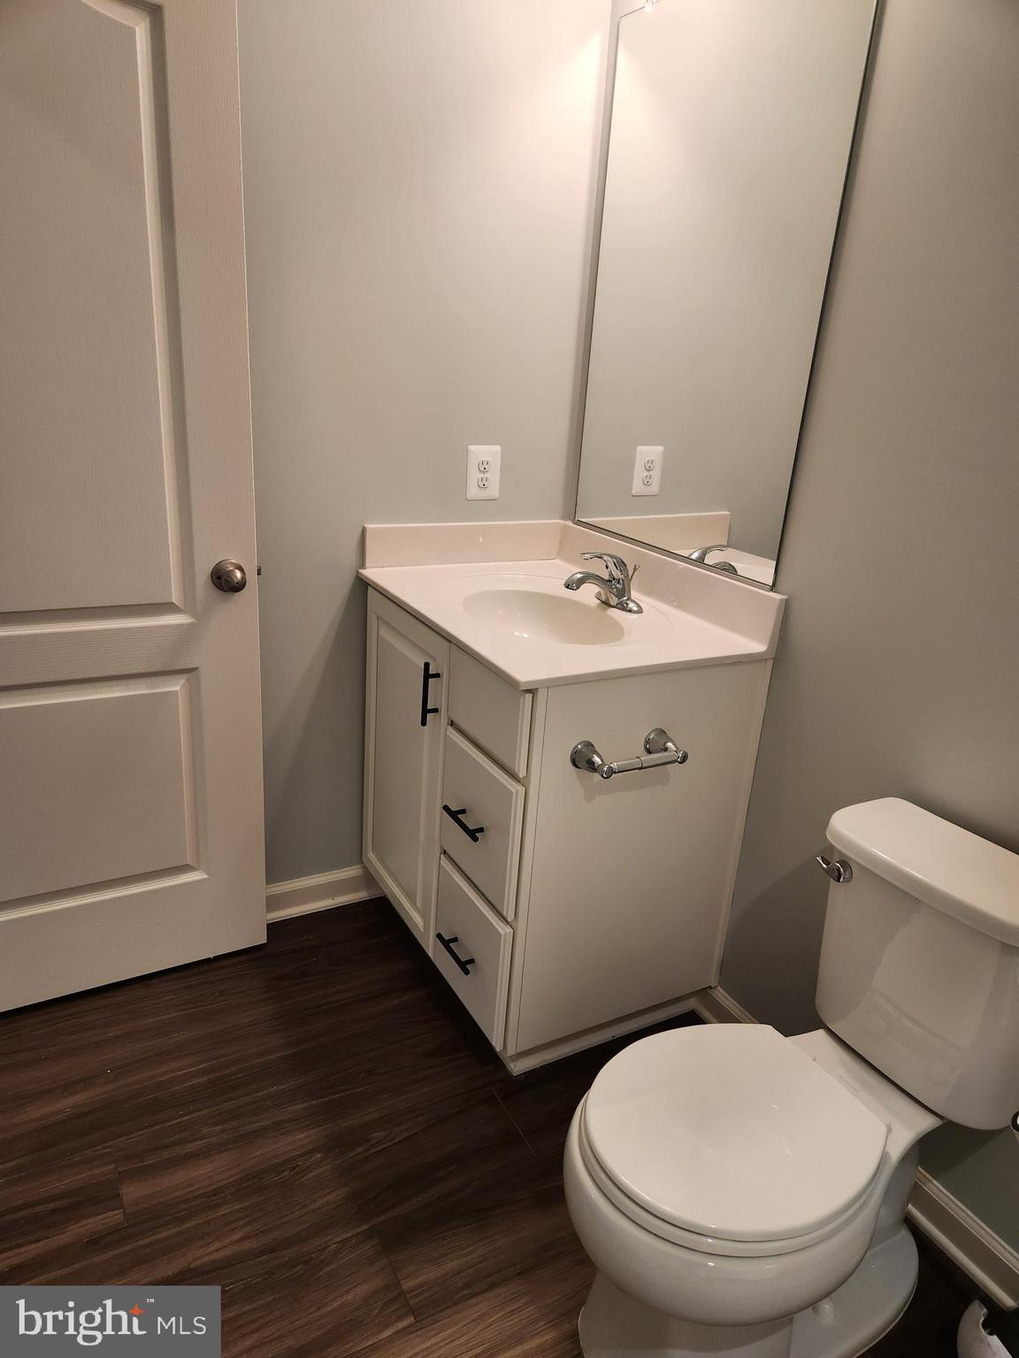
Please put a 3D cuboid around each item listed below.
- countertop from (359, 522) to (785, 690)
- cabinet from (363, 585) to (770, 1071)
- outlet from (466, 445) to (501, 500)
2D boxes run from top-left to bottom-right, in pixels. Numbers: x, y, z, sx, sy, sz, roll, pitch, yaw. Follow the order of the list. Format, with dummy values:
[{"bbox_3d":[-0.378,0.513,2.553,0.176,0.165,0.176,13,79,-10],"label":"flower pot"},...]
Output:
[{"bbox_3d":[0.084,-0.192,1.875,0.562,0.115,0.762,-7,23,-28],"label":"countertop"},{"bbox_3d":[0.060,0.260,2.046,0.543,0.852,0.752,-7,23,-28],"label":"cabinet"},{"bbox_3d":[-0.059,-0.488,2.134,0.084,0.124,0.008,-7,23,-28],"label":"outlet"}]

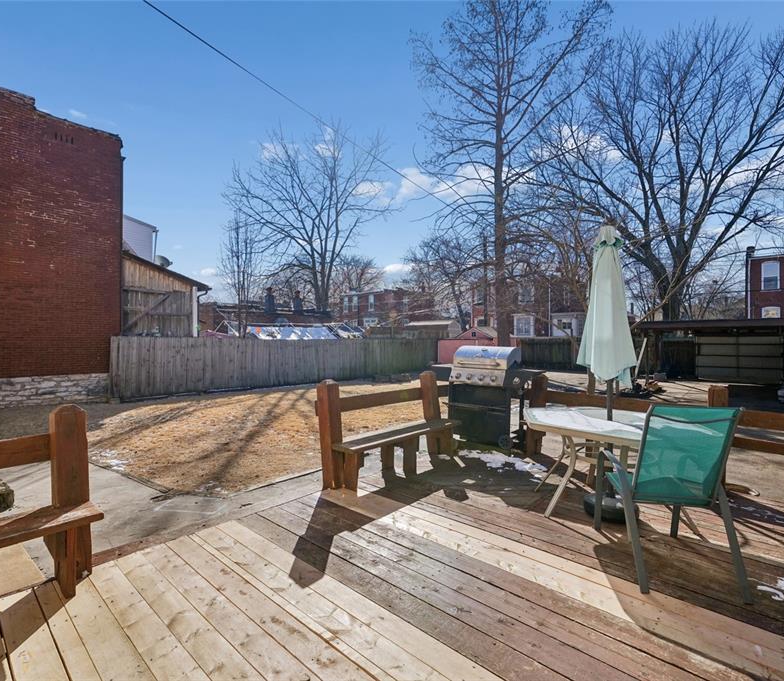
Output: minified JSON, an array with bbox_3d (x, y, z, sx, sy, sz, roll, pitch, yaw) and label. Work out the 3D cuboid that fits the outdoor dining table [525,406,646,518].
[{"bbox_3d":[1.673,0.964,3.101,1.260,0.700,1.140,0,1,41],"label":"outdoor dining table"}]

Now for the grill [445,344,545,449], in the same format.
[{"bbox_3d":[1.200,0.695,5.194,1.360,1.210,0.600,0,1,41],"label":"grill"}]

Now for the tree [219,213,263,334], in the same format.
[{"bbox_3d":[-7.230,-2.269,18.985,2.150,7.300,2.100,0,0,0],"label":"tree"}]

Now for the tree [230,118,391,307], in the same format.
[{"bbox_3d":[-8.100,-10.372,39.931,16.700,23.400,16.000,0,0,0],"label":"tree"}]

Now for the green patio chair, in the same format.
[{"bbox_3d":[1.611,0.834,2.385,0.540,0.970,0.710,0,0,10],"label":"green patio chair"}]

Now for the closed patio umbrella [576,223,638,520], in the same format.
[{"bbox_3d":[1.695,0.197,3.085,0.470,2.235,0.470,0,1,41],"label":"closed patio umbrella"}]

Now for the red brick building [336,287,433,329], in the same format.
[{"bbox_3d":[0.200,-2.304,51.987,10.000,7.400,9.500,0,1,41],"label":"red brick building"}]

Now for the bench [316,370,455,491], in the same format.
[{"bbox_3d":[0.052,0.833,4.043,0.500,0.950,1.680,0,1,41],"label":"bench"}]

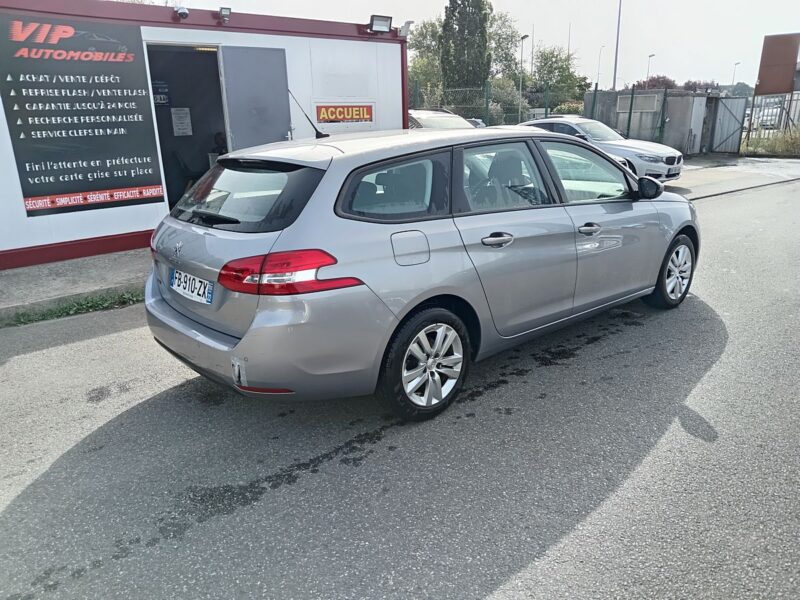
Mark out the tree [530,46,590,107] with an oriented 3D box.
[{"bbox_3d":[9.248,-11.819,33.847,4.000,5.700,4.000,3,17,14],"label":"tree"}]

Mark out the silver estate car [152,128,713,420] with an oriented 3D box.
[{"bbox_3d":[0.592,-0.510,4.305,4.585,1.470,1.820,-15,21,-38],"label":"silver estate car"}]

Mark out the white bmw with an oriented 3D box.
[{"bbox_3d":[4.280,-3.545,13.880,1.840,1.510,4.820,-15,21,-38],"label":"white bmw"}]

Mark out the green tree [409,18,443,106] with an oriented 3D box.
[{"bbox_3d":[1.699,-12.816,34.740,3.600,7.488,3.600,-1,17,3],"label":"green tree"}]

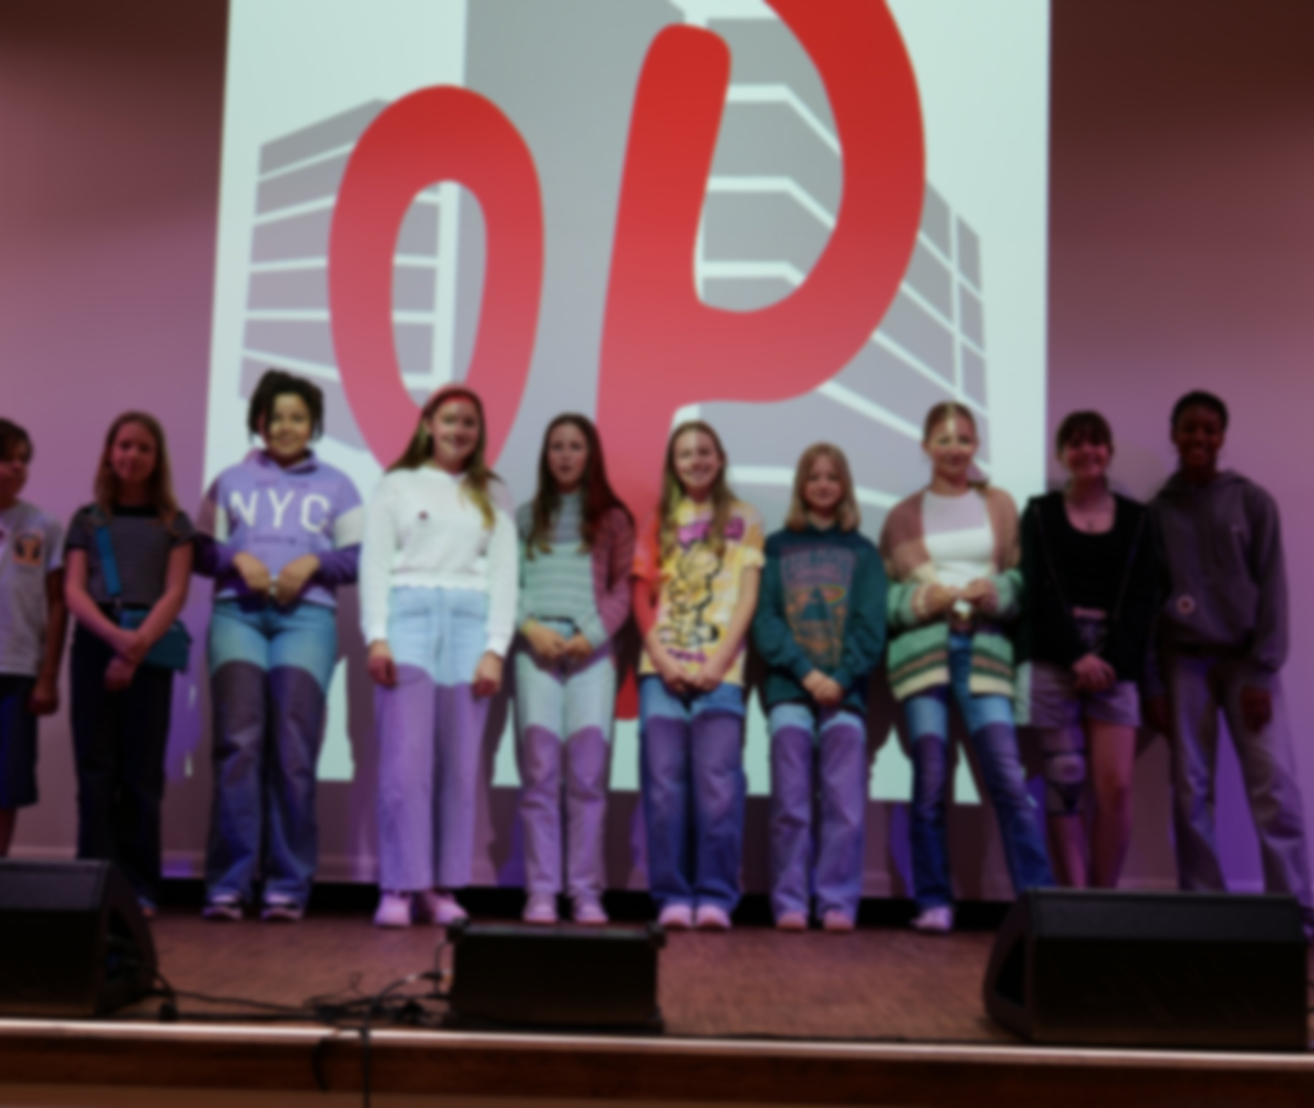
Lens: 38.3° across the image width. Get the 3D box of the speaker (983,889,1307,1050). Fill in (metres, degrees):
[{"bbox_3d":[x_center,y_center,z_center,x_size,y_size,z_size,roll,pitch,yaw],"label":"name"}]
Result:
[{"bbox_3d":[0.923,0.774,3.634,0.489,0.268,0.440,2,-6,0],"label":"speaker"}]

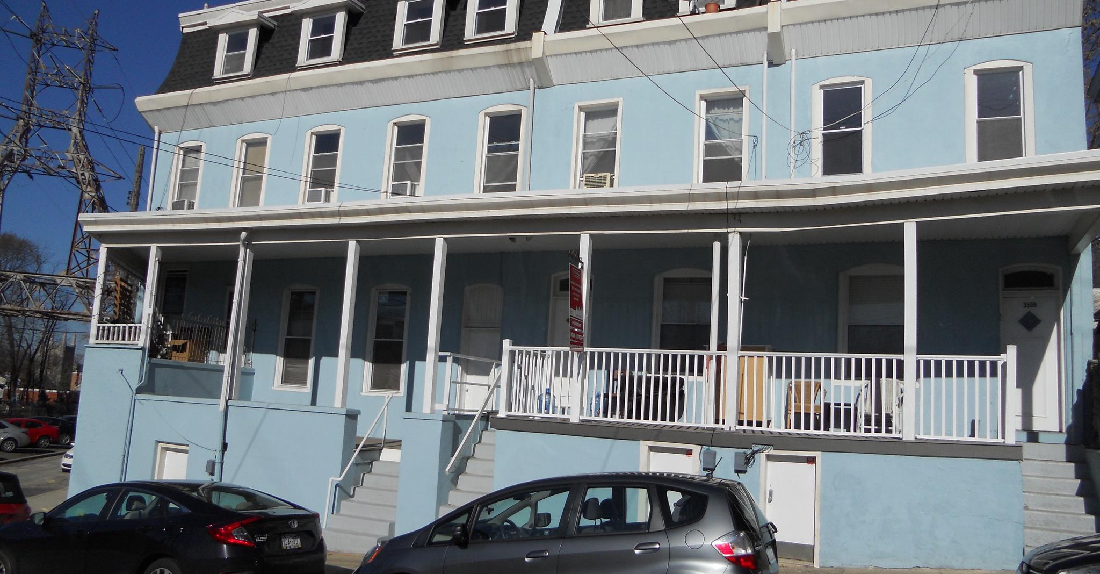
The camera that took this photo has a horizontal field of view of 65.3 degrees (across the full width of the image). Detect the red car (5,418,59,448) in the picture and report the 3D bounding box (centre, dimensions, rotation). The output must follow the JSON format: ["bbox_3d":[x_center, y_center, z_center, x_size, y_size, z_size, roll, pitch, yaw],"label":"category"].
[{"bbox_3d":[-26.688,7.090,42.336,4.500,1.440,1.760,6,-8,-25],"label":"red car"}]

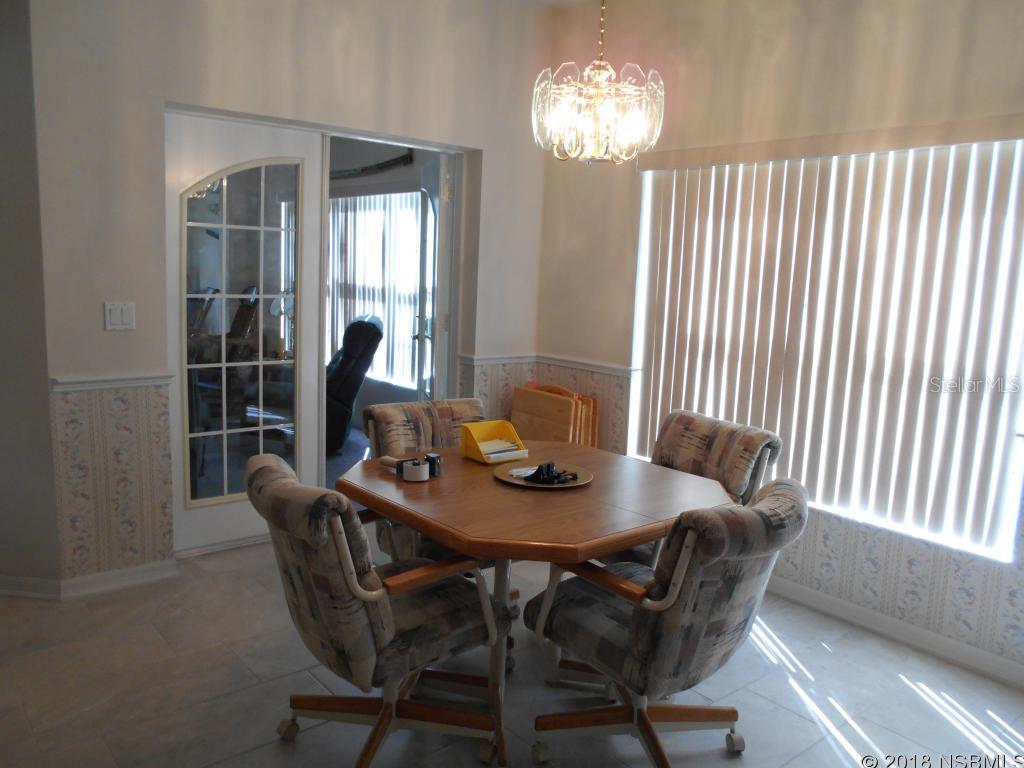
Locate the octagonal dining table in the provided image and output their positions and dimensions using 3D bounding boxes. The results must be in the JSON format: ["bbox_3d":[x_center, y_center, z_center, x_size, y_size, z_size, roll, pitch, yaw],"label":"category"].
[{"bbox_3d":[0.062,0.690,2.612,1.065,0.745,1.065,-5,11,-40],"label":"octagonal dining table"}]

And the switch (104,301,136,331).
[{"bbox_3d":[-1.627,-0.279,3.202,0.117,0.113,0.012,-5,11,-40],"label":"switch"}]

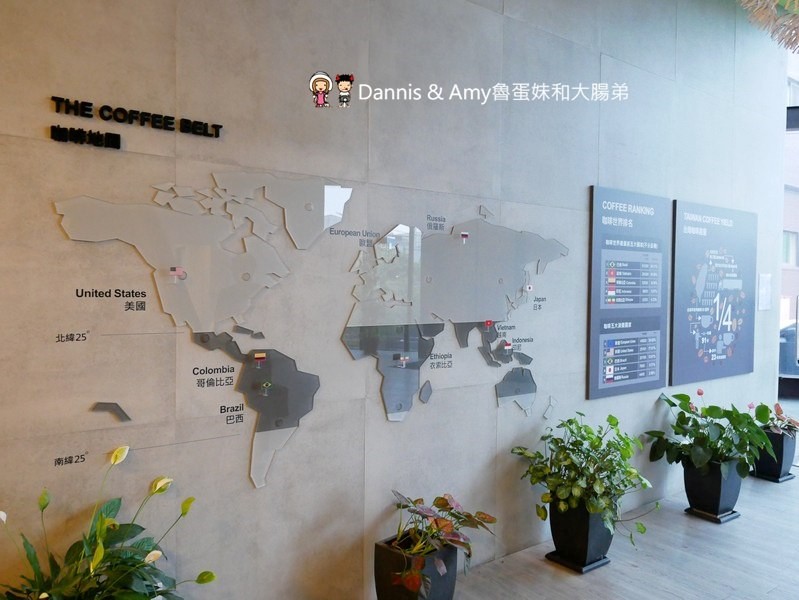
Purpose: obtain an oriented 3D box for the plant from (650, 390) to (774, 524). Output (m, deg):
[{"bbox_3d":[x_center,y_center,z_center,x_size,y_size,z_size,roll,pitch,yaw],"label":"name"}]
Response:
[{"bbox_3d":[2.041,0.988,3.903,0.700,0.800,0.580,0,1,-36],"label":"plant"}]

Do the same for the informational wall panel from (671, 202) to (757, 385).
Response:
[{"bbox_3d":[2.392,-0.050,4.525,1.218,1.288,0.032,0,1,-36],"label":"informational wall panel"}]

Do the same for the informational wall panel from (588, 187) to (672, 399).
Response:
[{"bbox_3d":[1.492,-0.041,3.871,0.847,1.288,0.032,0,1,-36],"label":"informational wall panel"}]

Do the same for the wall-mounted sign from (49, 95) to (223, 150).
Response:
[{"bbox_3d":[-0.906,-0.587,2.118,0.563,0.144,0.025,0,1,-36],"label":"wall-mounted sign"}]

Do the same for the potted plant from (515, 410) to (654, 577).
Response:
[{"bbox_3d":[0.976,1.001,3.203,0.600,0.785,0.520,0,1,-36],"label":"potted plant"}]

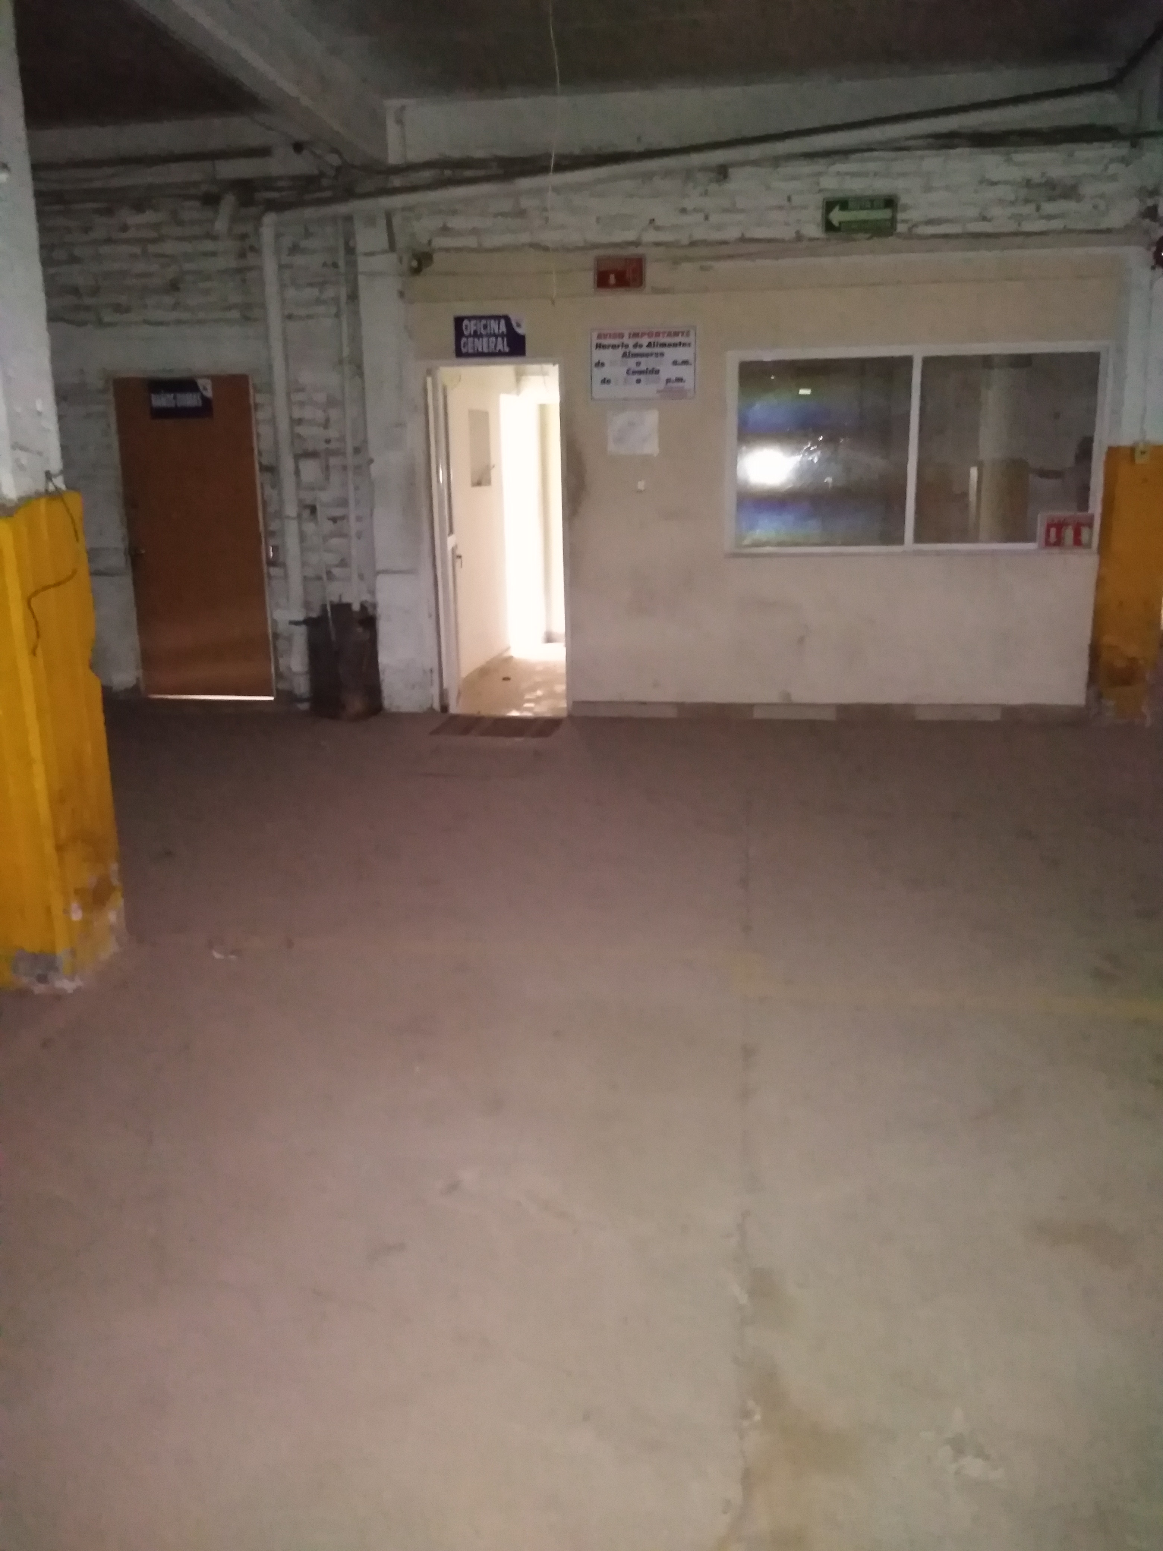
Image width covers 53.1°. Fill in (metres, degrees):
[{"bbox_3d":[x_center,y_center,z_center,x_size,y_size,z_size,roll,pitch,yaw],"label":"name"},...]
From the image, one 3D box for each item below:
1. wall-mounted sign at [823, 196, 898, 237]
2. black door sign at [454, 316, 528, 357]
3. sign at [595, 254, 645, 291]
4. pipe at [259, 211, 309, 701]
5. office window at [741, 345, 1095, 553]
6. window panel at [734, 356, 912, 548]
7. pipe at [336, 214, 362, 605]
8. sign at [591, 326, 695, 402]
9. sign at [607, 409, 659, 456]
[{"bbox_3d":[1.557,-3.121,6.499,0.402,0.193,0.020,1,12,6],"label":"wall-mounted sign"},{"bbox_3d":[-0.533,-2.581,6.840,0.421,0.231,0.020,1,12,6],"label":"black door sign"},{"bbox_3d":[0.221,-2.888,6.688,0.293,0.179,0.030,1,12,6],"label":"sign"},{"bbox_3d":[-1.900,-1.968,7.490,0.100,3.072,0.100,1,12,6],"label":"pipe"},{"bbox_3d":[1.923,-1.880,6.773,2.099,1.131,0.080,1,12,6],"label":"office window"},{"bbox_3d":[1.406,-1.883,6.823,1.042,1.097,0.050,1,12,6],"label":"window panel"},{"bbox_3d":[-1.452,-2.233,7.282,0.050,2.366,0.050,1,12,6],"label":"pipe"},{"bbox_3d":[0.362,-2.399,6.785,0.602,0.398,0.020,1,12,6],"label":"sign"},{"bbox_3d":[0.310,-2.023,6.878,0.299,0.253,0.010,1,12,6],"label":"sign"}]

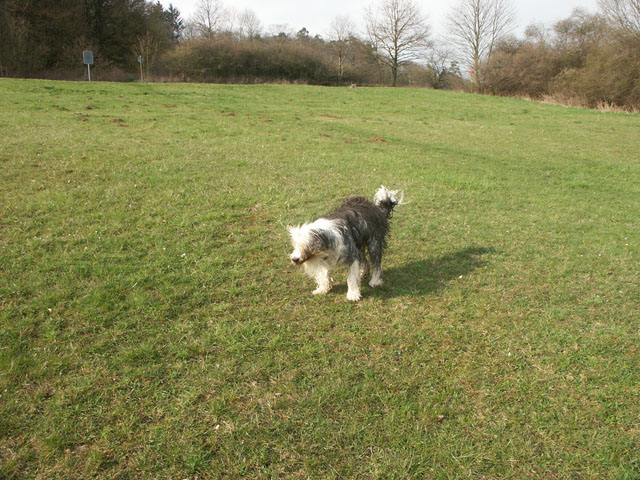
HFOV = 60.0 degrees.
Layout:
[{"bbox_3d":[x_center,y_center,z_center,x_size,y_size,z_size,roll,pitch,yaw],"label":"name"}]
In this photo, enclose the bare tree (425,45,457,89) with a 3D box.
[{"bbox_3d":[11.296,-16.265,52.000,3.000,4.000,2.850,0,17,0],"label":"bare tree"}]

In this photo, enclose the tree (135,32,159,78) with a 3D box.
[{"bbox_3d":[-13.994,-15.049,45.000,1.780,3.780,1.700,0,17,0],"label":"tree"}]

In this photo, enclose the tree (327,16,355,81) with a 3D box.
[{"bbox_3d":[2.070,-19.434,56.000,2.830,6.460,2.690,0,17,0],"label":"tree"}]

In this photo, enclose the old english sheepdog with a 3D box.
[{"bbox_3d":[0.222,0.038,4.130,0.430,0.680,0.920,14,22,39],"label":"old english sheepdog"}]

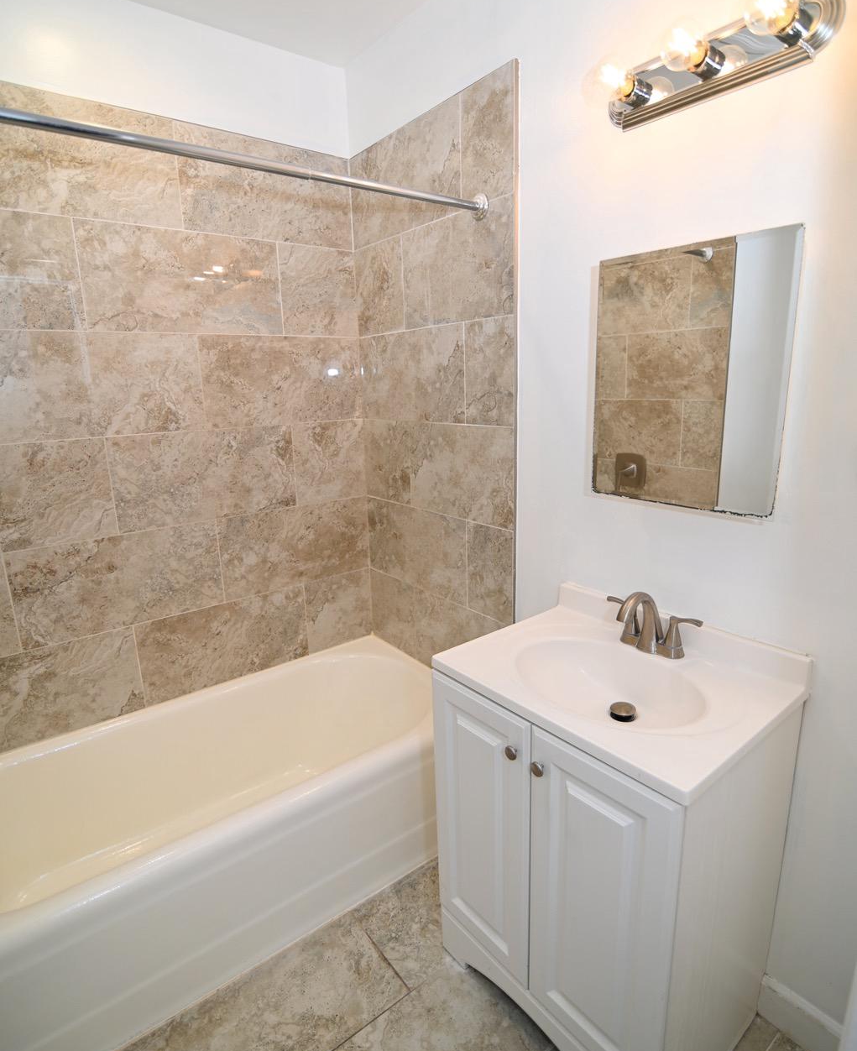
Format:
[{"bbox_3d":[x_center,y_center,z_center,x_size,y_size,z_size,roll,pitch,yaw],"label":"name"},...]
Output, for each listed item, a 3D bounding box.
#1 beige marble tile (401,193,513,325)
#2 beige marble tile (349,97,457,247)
[{"bbox_3d":[0.077,-0.773,1.745,0.010,0.302,0.505,-12,18,-37],"label":"beige marble tile"},{"bbox_3d":[-0.089,-1.111,1.864,0.010,0.299,0.595,-12,18,-37],"label":"beige marble tile"}]

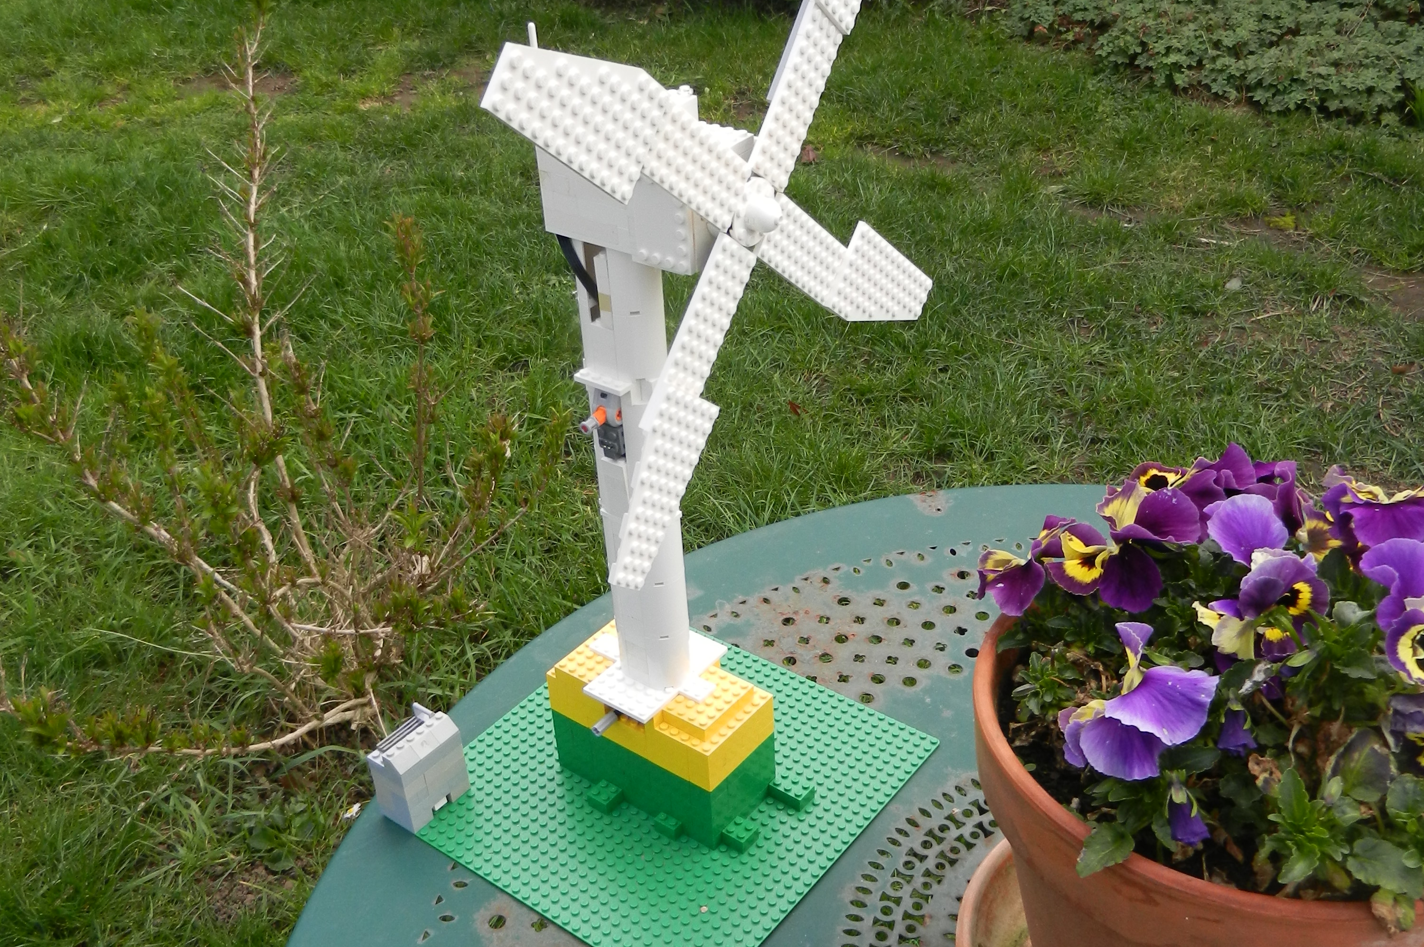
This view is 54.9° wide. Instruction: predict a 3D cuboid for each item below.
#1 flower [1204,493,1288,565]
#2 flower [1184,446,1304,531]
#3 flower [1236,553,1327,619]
[{"bbox_3d":[0.260,0.027,0.668,0.045,0.040,0.030,8,33,17],"label":"flower"},{"bbox_3d":[0.268,0.007,0.690,0.060,0.046,0.038,-14,33,-17],"label":"flower"},{"bbox_3d":[0.269,0.053,0.645,0.044,0.038,0.032,-29,40,-35],"label":"flower"}]

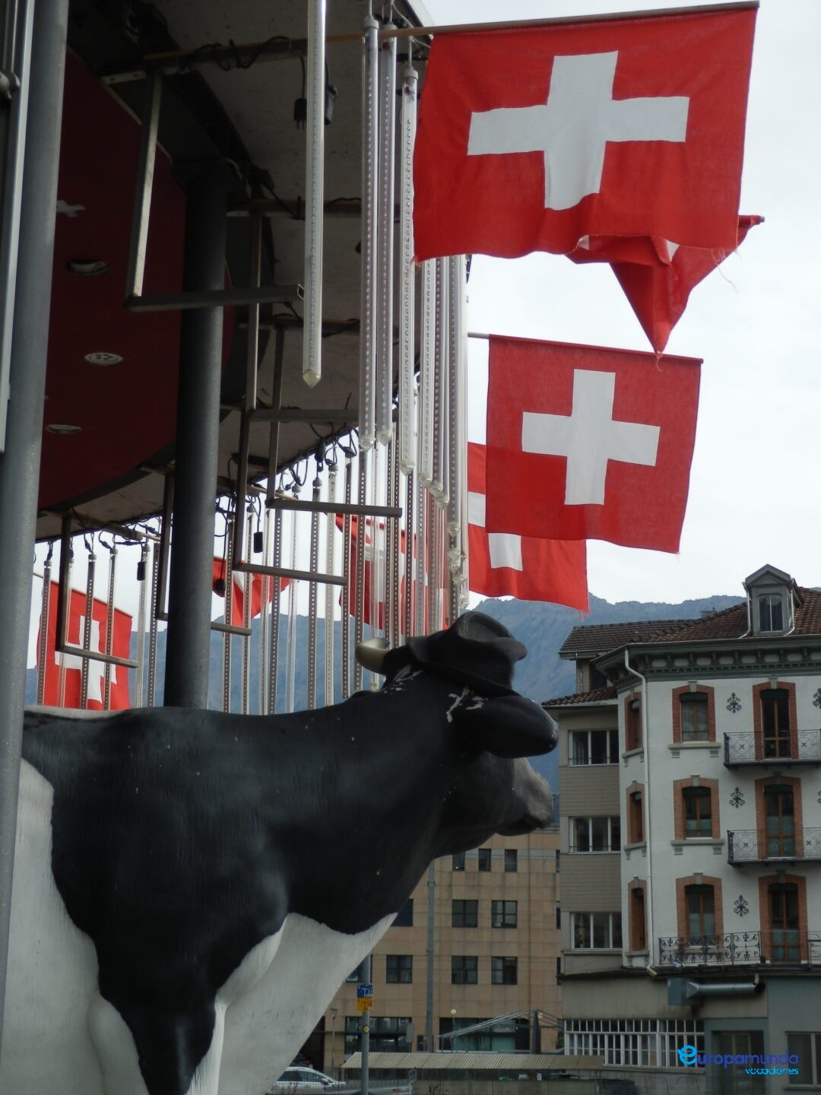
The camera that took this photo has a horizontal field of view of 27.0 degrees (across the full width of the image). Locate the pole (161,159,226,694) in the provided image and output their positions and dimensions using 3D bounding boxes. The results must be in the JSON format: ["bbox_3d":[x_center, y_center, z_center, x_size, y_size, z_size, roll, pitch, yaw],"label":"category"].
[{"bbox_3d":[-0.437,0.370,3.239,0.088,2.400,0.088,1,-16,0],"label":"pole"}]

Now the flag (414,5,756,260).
[{"bbox_3d":[0.309,-0.728,3.004,0.620,0.530,0.080,-2,-28,9],"label":"flag"}]

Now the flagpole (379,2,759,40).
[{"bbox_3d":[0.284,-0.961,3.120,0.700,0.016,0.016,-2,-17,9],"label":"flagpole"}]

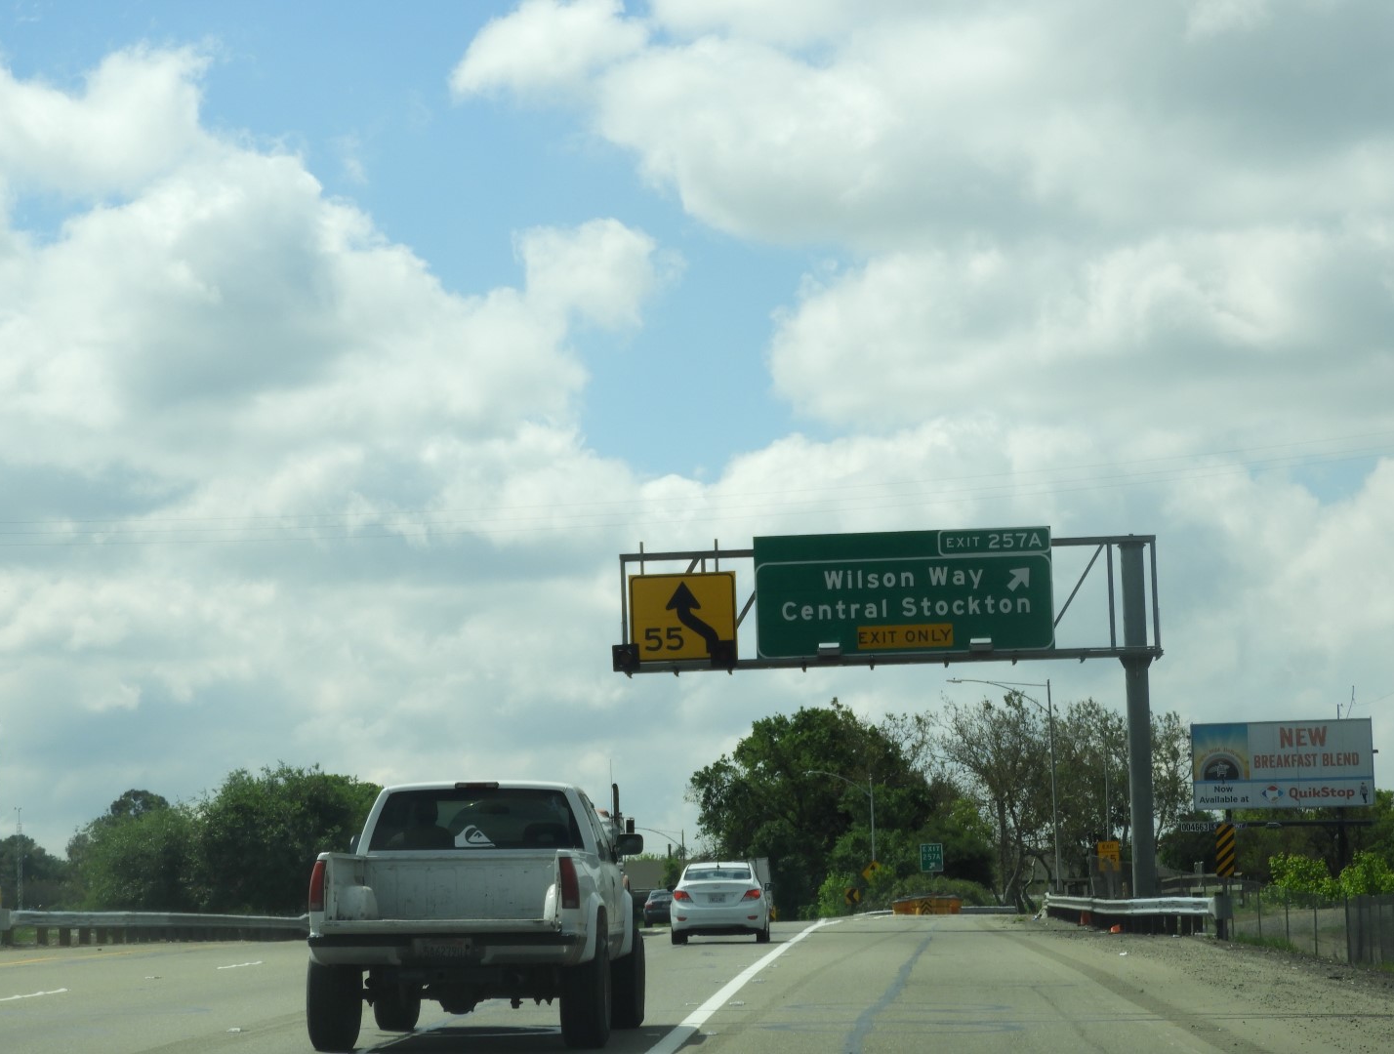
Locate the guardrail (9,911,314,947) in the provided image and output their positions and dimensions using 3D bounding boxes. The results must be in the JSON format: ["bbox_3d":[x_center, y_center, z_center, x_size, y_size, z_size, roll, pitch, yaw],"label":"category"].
[{"bbox_3d":[-13.530,10.751,114.000,0.550,0.760,48.500,-2,-5,2],"label":"guardrail"}]

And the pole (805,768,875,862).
[{"bbox_3d":[9.483,20.734,280.000,4.400,9.800,0.350,-2,-5,0],"label":"pole"}]

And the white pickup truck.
[{"bbox_3d":[-1.632,2.908,32.397,2.120,1.980,5.550,-1,-5,3],"label":"white pickup truck"}]

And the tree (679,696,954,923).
[{"bbox_3d":[8.577,19.742,300.000,18.500,15.500,16.500,-2,-5,3],"label":"tree"}]

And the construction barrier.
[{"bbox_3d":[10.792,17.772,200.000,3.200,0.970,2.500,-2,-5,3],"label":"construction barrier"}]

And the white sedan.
[{"bbox_3d":[0.450,6.673,75.958,1.720,1.450,4.370,-1,-5,2],"label":"white sedan"}]

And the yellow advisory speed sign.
[{"bbox_3d":[-0.299,2.048,95.800,2.390,2.000,0.120,-2,-5,3],"label":"yellow advisory speed sign"}]

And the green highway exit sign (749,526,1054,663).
[{"bbox_3d":[4.656,1.488,95.500,6.650,2.740,0.150,-2,-5,3],"label":"green highway exit sign"}]

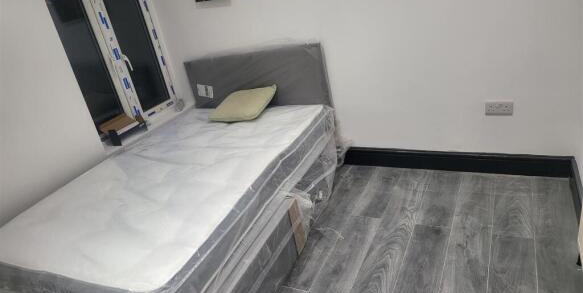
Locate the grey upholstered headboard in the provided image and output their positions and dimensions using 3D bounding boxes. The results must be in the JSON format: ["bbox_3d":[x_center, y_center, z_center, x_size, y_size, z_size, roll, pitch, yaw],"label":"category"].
[{"bbox_3d":[-0.260,-0.422,3.041,1.160,0.570,0.065,0,27,26],"label":"grey upholstered headboard"}]

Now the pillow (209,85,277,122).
[{"bbox_3d":[-0.338,-0.310,2.867,0.400,0.120,0.370,-1,42,28],"label":"pillow"}]

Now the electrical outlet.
[{"bbox_3d":[1.239,-0.223,2.411,0.147,0.088,0.013,3,28,28],"label":"electrical outlet"}]

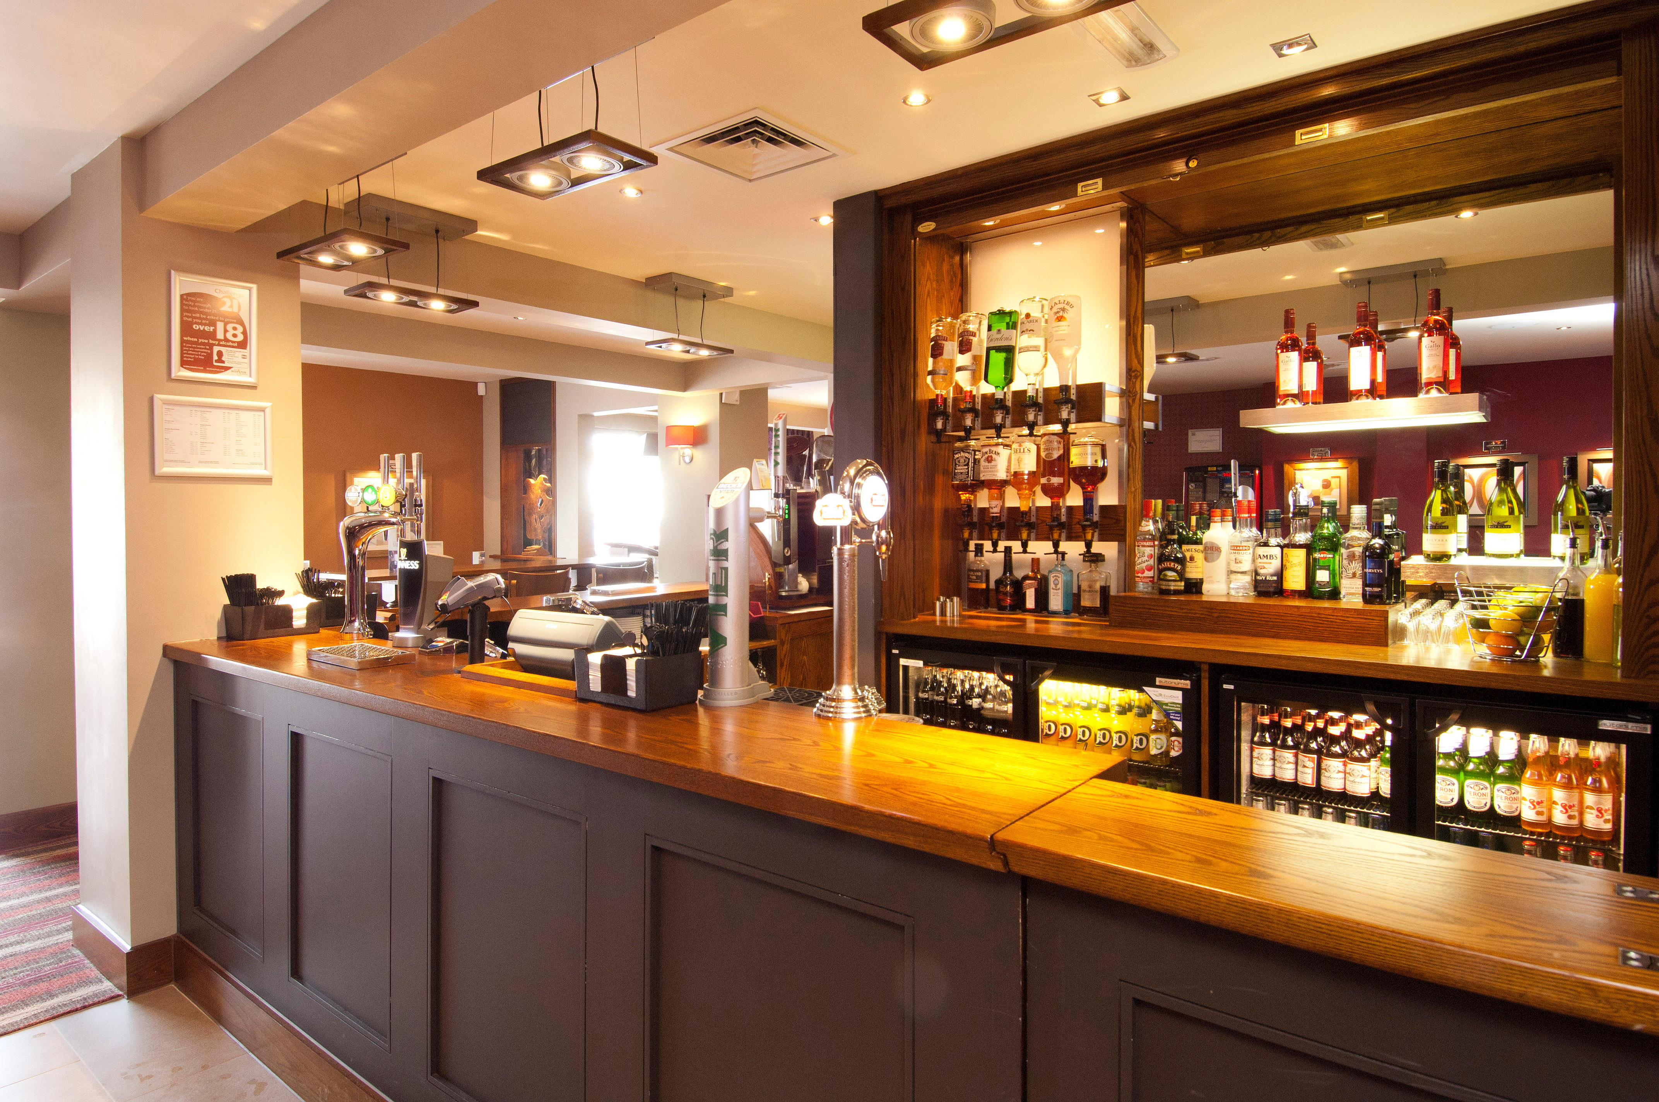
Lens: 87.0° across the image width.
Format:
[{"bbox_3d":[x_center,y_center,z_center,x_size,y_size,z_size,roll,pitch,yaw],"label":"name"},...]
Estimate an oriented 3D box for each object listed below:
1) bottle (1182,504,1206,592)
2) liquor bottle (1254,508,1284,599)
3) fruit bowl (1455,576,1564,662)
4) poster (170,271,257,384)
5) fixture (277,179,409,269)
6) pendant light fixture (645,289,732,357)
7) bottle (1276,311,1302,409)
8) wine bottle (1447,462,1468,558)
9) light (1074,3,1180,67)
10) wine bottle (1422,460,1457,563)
[{"bbox_3d":[1.217,-0.008,2.918,0.077,0.305,0.077,1,1,37],"label":"bottle"},{"bbox_3d":[1.421,0.006,2.816,0.082,0.280,0.074,1,2,33],"label":"liquor bottle"},{"bbox_3d":[1.772,0.172,2.280,0.213,0.205,0.213,1,3,39],"label":"fruit bowl"},{"bbox_3d":[-1.960,-0.709,2.800,0.020,0.327,0.240,1,2,39],"label":"poster"},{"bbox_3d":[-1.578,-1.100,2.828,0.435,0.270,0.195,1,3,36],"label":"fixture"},{"bbox_3d":[-0.724,-1.197,4.575,0.190,0.310,0.420,1,3,39],"label":"pendant light fixture"},{"bbox_3d":[1.404,-0.583,2.668,0.075,0.308,0.075,1,3,39],"label":"bottle"},{"bbox_3d":[1.867,-0.118,2.616,0.081,0.283,0.081,1,3,39],"label":"wine bottle"},{"bbox_3d":[0.689,-1.236,2.069,0.150,0.030,0.390,1,2,40],"label":"light"},{"bbox_3d":[1.731,-0.111,2.480,0.078,0.291,0.078,1,2,37],"label":"wine bottle"}]

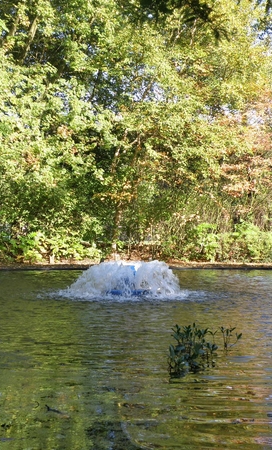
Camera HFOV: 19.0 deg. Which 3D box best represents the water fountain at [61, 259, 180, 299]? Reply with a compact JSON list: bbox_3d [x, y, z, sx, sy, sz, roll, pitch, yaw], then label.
[{"bbox_3d":[-0.330,1.180,18.400,2.650,0.740,2.500,0,0,0],"label":"water fountain"}]

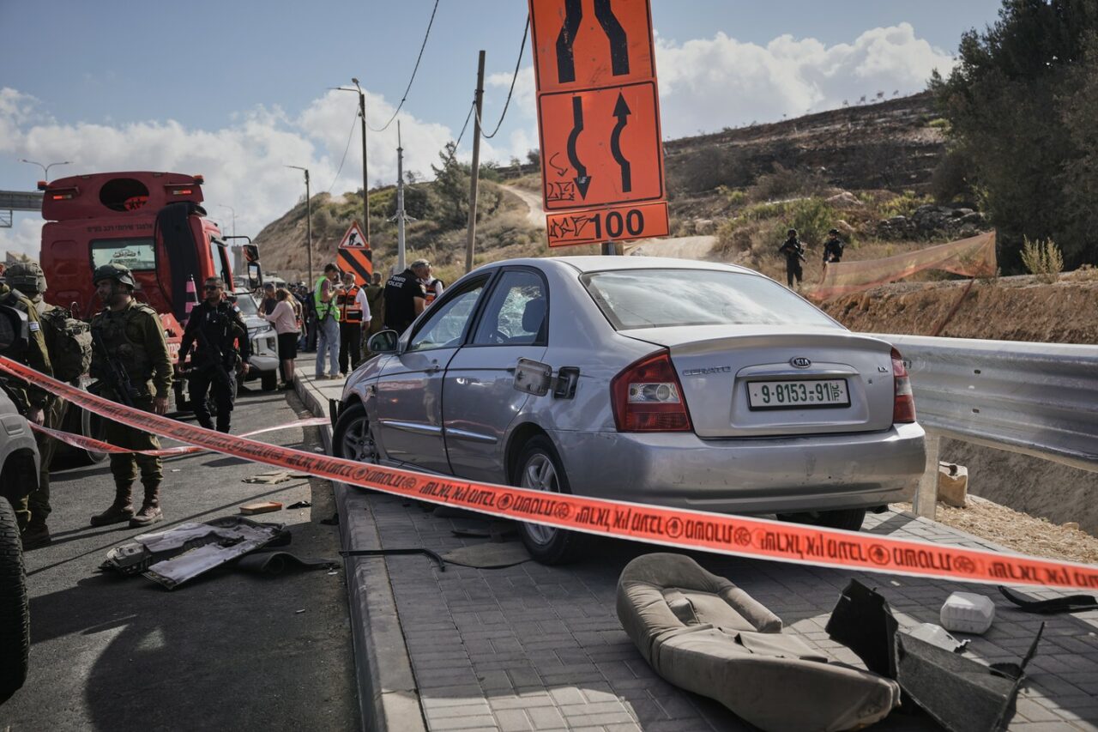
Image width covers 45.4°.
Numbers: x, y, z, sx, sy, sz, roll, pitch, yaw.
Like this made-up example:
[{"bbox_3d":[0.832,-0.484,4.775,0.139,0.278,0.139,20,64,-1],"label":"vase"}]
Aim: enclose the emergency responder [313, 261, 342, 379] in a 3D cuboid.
[{"bbox_3d":[-3.341,-0.691,19.953,0.420,1.720,0.500,-2,4,-13],"label":"emergency responder"}]

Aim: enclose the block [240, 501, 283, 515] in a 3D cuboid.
[{"bbox_3d":[-2.070,1.029,9.450,0.140,0.040,0.270,1,4,38],"label":"block"}]

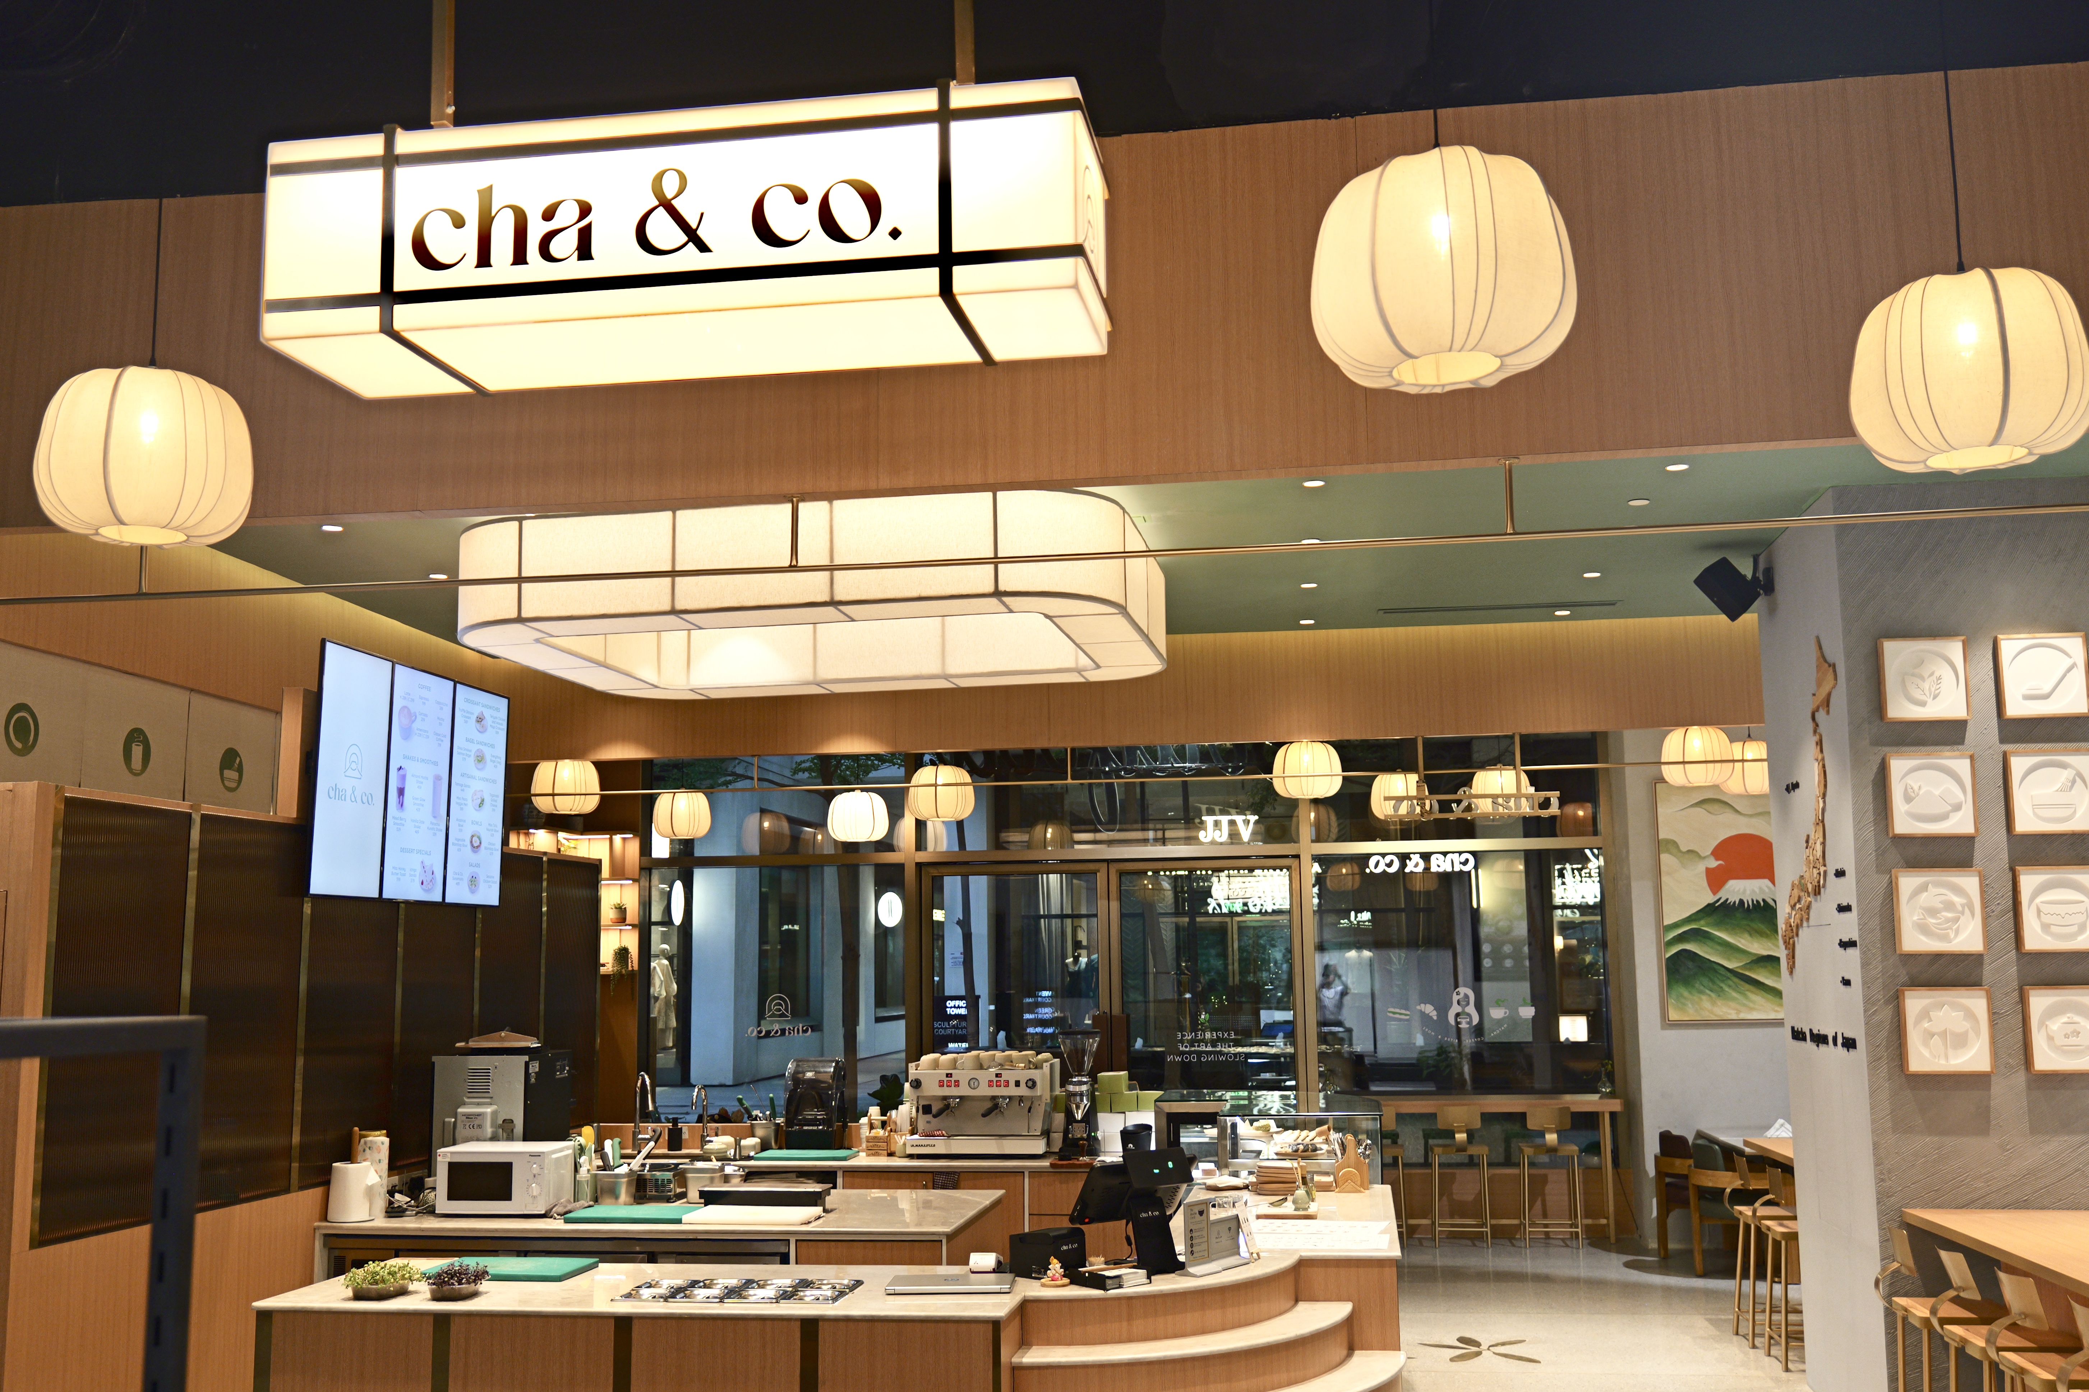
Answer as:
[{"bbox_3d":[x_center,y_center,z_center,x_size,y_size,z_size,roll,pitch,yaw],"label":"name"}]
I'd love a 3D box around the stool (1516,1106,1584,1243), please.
[{"bbox_3d":[3.288,3.109,11.665,0.370,0.880,0.420,-2,-8,9],"label":"stool"}]

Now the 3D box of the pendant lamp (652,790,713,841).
[{"bbox_3d":[-2.524,0.836,12.582,0.410,0.345,0.410,-2,-8,9],"label":"pendant lamp"}]

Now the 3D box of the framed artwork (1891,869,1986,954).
[{"bbox_3d":[3.367,0.811,6.762,0.306,0.308,0.035,-2,-9,9],"label":"framed artwork"}]

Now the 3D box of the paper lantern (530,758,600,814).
[{"bbox_3d":[-2.889,0.543,10.828,0.405,0.335,0.405,-2,-9,9],"label":"paper lantern"}]

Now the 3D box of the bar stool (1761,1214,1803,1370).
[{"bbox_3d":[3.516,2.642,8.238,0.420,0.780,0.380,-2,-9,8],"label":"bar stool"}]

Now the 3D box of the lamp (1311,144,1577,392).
[{"bbox_3d":[0.634,-0.676,2.850,0.425,0.360,0.425,-2,-9,8],"label":"lamp"}]

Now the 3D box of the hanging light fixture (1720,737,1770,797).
[{"bbox_3d":[4.323,0.440,11.012,0.400,0.330,0.400,-2,-9,9],"label":"hanging light fixture"}]

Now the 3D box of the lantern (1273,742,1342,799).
[{"bbox_3d":[1.551,0.441,10.580,0.410,0.345,0.410,-2,-8,9],"label":"lantern"}]

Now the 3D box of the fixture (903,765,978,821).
[{"bbox_3d":[-0.618,0.588,10.889,0.415,0.350,0.415,-2,-9,8],"label":"fixture"}]

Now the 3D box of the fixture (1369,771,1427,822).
[{"bbox_3d":[2.378,0.674,12.058,0.390,0.325,0.390,-2,-9,9],"label":"fixture"}]

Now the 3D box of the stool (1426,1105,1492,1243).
[{"bbox_3d":[2.712,3.126,11.738,0.370,0.880,0.420,-2,-8,9],"label":"stool"}]

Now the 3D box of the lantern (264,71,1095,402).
[{"bbox_3d":[-0.778,-0.982,3.965,1.774,0.446,0.425,-2,-8,9],"label":"lantern"}]

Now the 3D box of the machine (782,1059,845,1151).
[{"bbox_3d":[-1.192,2.147,9.533,0.280,0.480,0.320,-2,-9,8],"label":"machine"}]

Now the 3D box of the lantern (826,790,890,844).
[{"bbox_3d":[-1.248,0.819,12.117,0.410,0.345,0.410,-1,-8,0],"label":"lantern"}]

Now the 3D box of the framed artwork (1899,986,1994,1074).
[{"bbox_3d":[3.364,1.247,6.697,0.306,0.308,0.035,-2,-9,9],"label":"framed artwork"}]

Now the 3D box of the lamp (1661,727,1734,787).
[{"bbox_3d":[3.714,0.343,10.231,0.420,0.350,0.420,-2,-9,8],"label":"lamp"}]

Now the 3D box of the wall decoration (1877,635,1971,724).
[{"bbox_3d":[3.376,-0.063,6.891,0.306,0.308,0.035,-2,-9,9],"label":"wall decoration"}]

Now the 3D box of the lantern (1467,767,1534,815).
[{"bbox_3d":[3.060,0.649,12.020,0.415,0.350,0.415,-2,-9,8],"label":"lantern"}]

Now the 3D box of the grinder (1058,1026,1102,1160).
[{"bbox_3d":[0.176,1.937,8.792,0.190,0.602,0.330,-2,-9,9],"label":"grinder"}]

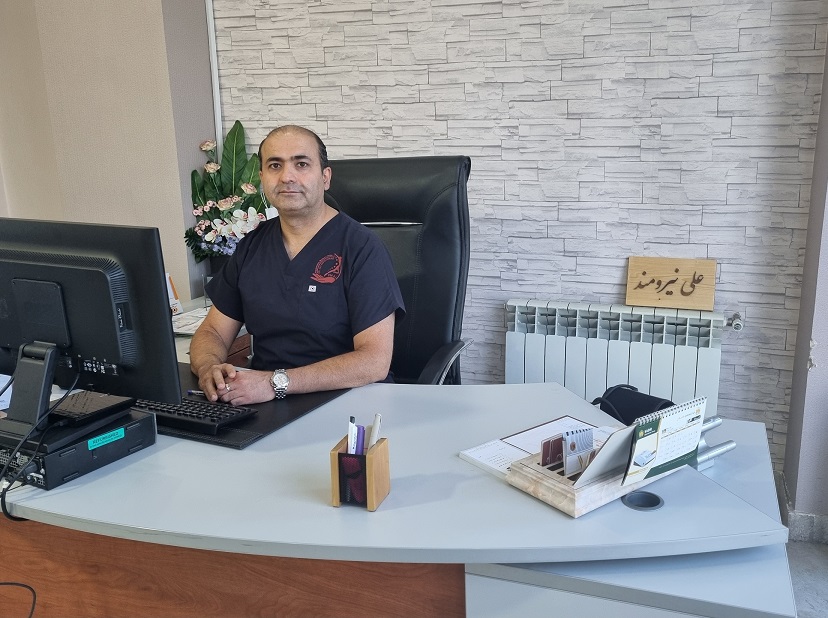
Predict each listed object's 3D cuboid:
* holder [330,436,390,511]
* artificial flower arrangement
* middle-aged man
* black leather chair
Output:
[{"bbox_3d":[-0.083,0.256,0.973,0.069,0.092,0.060,2,11,16],"label":"holder"},{"bbox_3d":[-0.763,-0.488,2.580,0.380,0.580,0.310,1,11,12],"label":"artificial flower arrangement"},{"bbox_3d":[-0.293,0.186,1.778,0.550,1.373,0.650,4,12,23],"label":"middle-aged man"},{"bbox_3d":[-0.158,0.198,1.897,0.640,1.299,0.690,4,12,24],"label":"black leather chair"}]

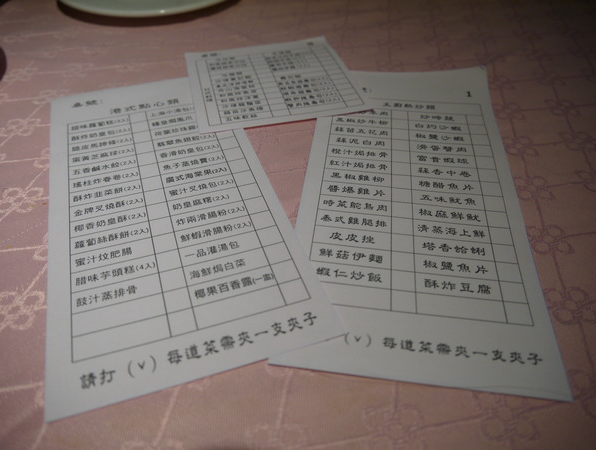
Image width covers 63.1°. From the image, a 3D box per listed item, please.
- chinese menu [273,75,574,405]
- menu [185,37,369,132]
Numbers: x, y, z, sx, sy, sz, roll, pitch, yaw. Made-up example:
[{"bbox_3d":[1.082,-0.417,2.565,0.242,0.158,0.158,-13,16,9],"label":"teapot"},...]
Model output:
[{"bbox_3d":[0.054,-0.024,0.236,0.101,0.005,0.212,6,45,6],"label":"chinese menu"},{"bbox_3d":[-0.017,-0.096,0.311,0.101,0.004,0.104,-10,45,-10],"label":"menu"}]

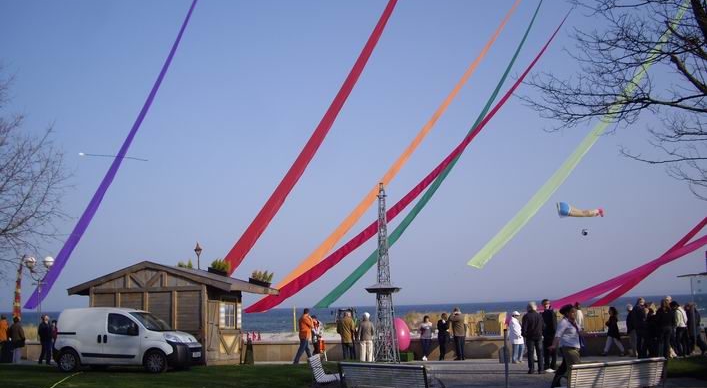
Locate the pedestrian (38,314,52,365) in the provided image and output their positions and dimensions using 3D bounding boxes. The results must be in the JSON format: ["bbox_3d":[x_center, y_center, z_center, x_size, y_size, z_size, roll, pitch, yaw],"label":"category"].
[{"bbox_3d":[-10.478,4.955,26.400,0.360,1.691,0.500,-9,-11,44],"label":"pedestrian"}]

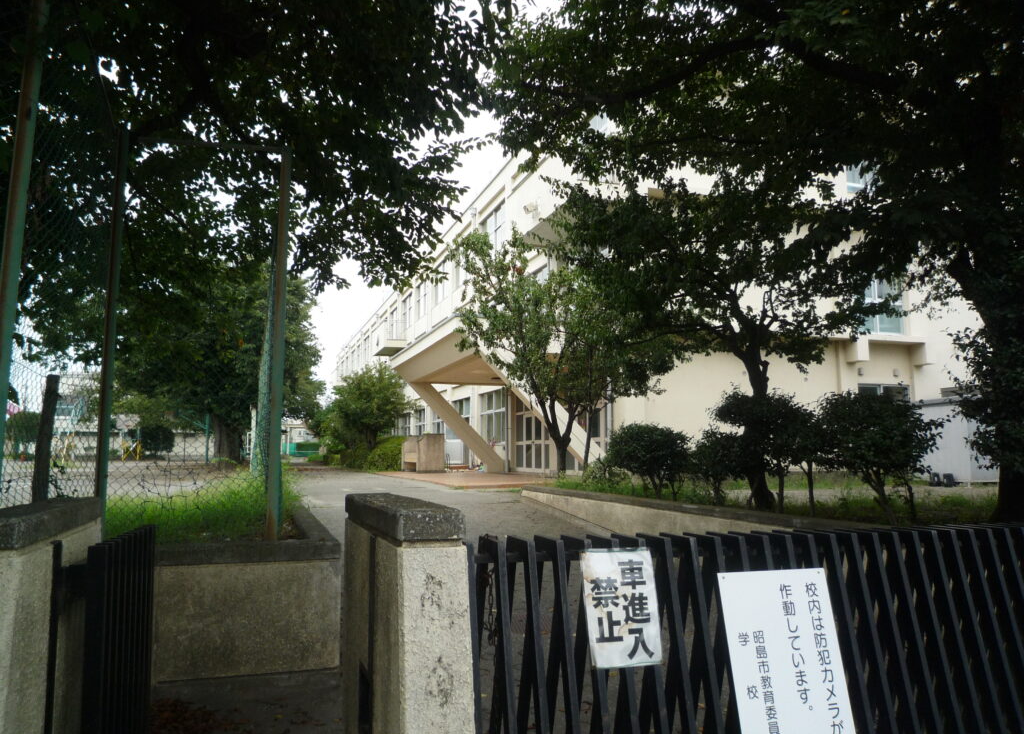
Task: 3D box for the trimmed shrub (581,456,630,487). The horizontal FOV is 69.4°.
[{"bbox_3d":[1.896,2.129,15.038,1.000,0.620,0.950,-1,-7,7],"label":"trimmed shrub"}]

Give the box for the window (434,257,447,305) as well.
[{"bbox_3d":[-3.753,-4.319,38.775,0.150,1.970,2.750,2,-7,-19],"label":"window"}]

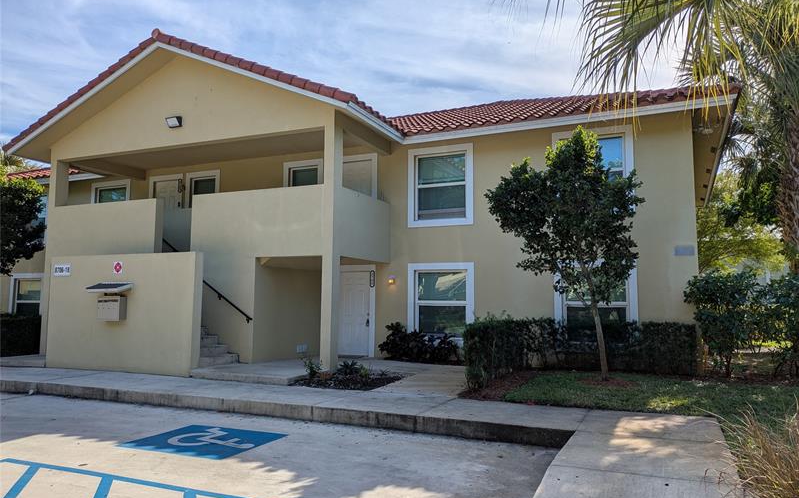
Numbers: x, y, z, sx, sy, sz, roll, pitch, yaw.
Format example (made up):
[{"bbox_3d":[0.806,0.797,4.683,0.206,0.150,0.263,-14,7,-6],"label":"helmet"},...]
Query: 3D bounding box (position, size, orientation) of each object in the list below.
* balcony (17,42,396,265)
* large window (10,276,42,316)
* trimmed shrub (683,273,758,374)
[{"bbox_3d":[-4.767,-2.076,14.238,9.487,4.848,3.255,-2,-5,24],"label":"balcony"},{"bbox_3d":[-12.151,1.694,18.955,1.620,1.884,0.125,-2,-5,24],"label":"large window"},{"bbox_3d":[5.907,1.350,10.598,1.219,1.994,1.136,-2,-5,24],"label":"trimmed shrub"}]

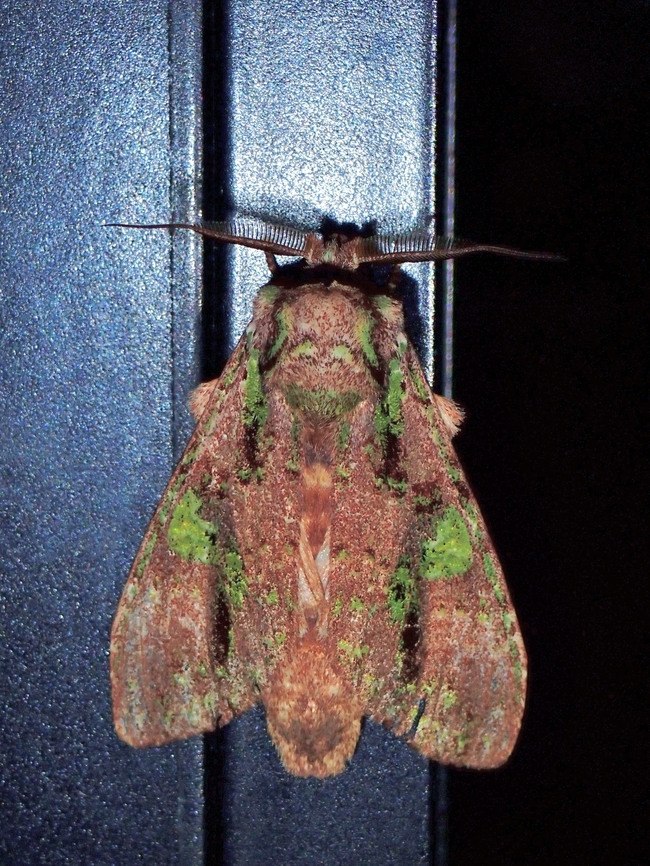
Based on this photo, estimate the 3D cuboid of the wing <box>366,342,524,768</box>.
[{"bbox_3d":[0.007,0.007,0.150,0.010,0.026,0.005,-8,0,-15],"label":"wing"}]

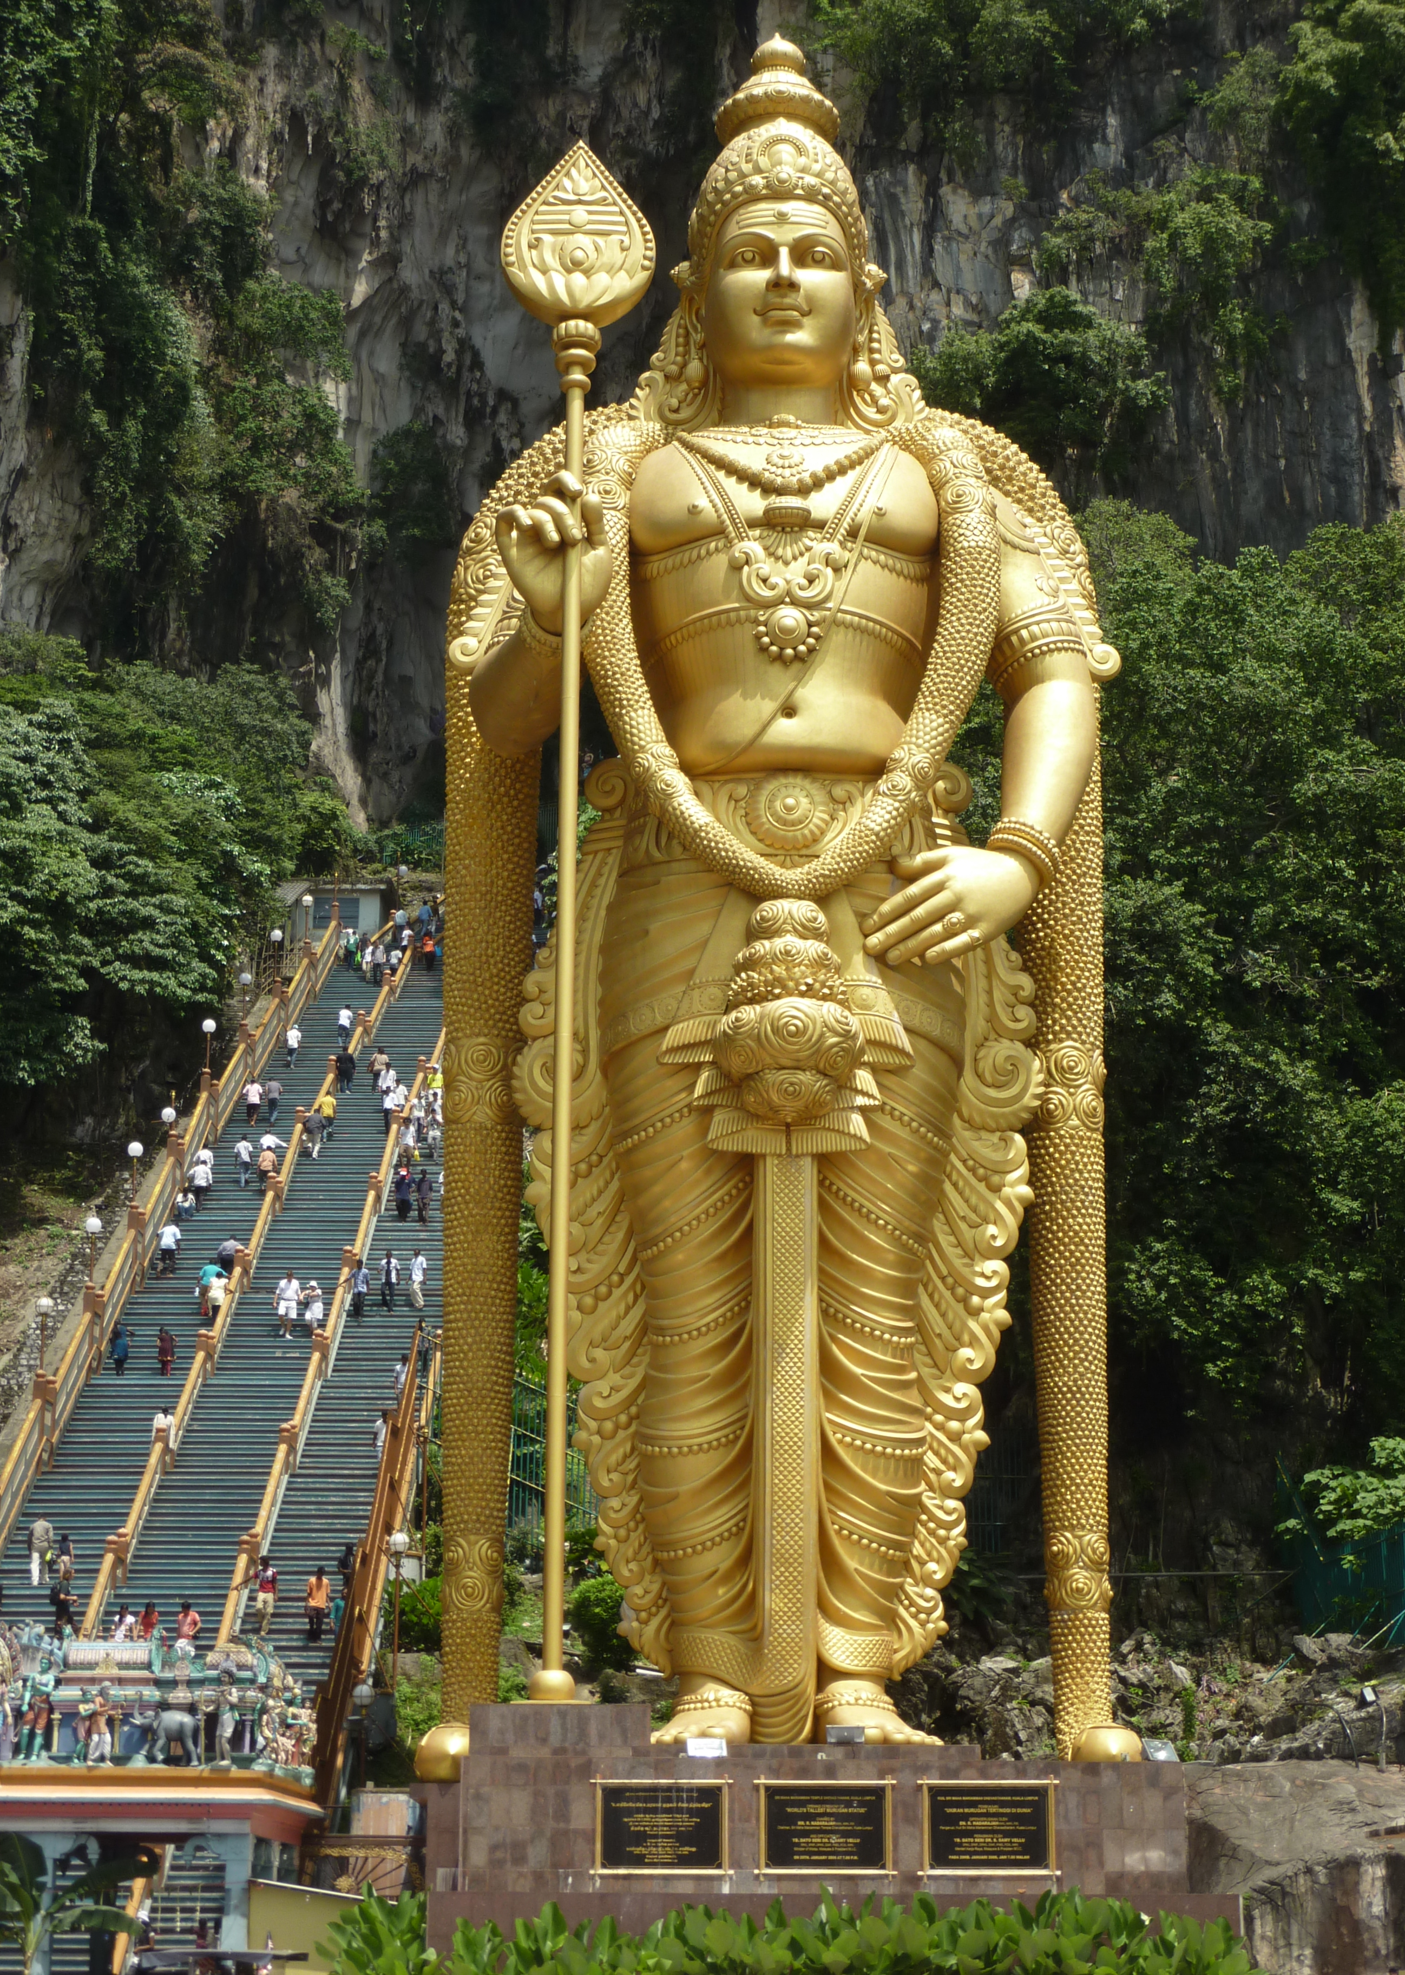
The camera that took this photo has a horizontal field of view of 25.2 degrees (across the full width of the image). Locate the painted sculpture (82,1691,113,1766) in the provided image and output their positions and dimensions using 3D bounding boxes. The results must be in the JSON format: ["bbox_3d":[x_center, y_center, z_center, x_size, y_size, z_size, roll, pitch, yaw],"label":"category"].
[{"bbox_3d":[-9.914,12.124,51.367,0.480,1.210,0.420,12,-20,-35],"label":"painted sculpture"}]

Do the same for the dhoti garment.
[{"bbox_3d":[1.550,5.246,62.773,7.500,19.370,5.200,0,-16,0],"label":"dhoti garment"}]

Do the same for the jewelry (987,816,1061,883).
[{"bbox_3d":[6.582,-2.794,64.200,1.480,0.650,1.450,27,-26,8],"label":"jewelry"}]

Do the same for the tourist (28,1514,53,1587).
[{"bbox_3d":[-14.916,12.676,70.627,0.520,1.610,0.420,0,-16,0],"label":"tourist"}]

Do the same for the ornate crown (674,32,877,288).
[{"bbox_3d":[1.670,-18.376,70.037,4.450,6.530,4.300,0,-16,0],"label":"ornate crown"}]

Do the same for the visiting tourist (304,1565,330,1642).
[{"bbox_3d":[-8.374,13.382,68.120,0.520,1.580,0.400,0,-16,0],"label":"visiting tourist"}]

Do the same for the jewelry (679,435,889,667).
[{"bbox_3d":[1.673,-9.176,65.558,4.400,5.780,1.800,0,-16,0],"label":"jewelry"}]

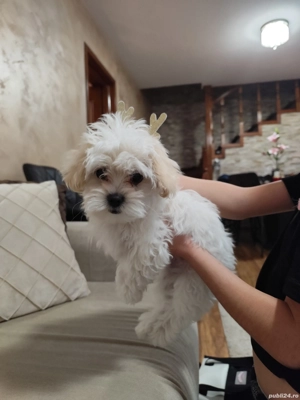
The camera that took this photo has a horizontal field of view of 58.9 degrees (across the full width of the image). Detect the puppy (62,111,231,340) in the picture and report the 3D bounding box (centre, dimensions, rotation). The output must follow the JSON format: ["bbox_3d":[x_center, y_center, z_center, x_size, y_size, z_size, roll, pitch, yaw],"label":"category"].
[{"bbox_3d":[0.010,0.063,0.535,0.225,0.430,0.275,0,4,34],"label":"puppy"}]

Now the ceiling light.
[{"bbox_3d":[1.398,-1.847,2.974,0.285,0.170,0.285,-1,3,10],"label":"ceiling light"}]

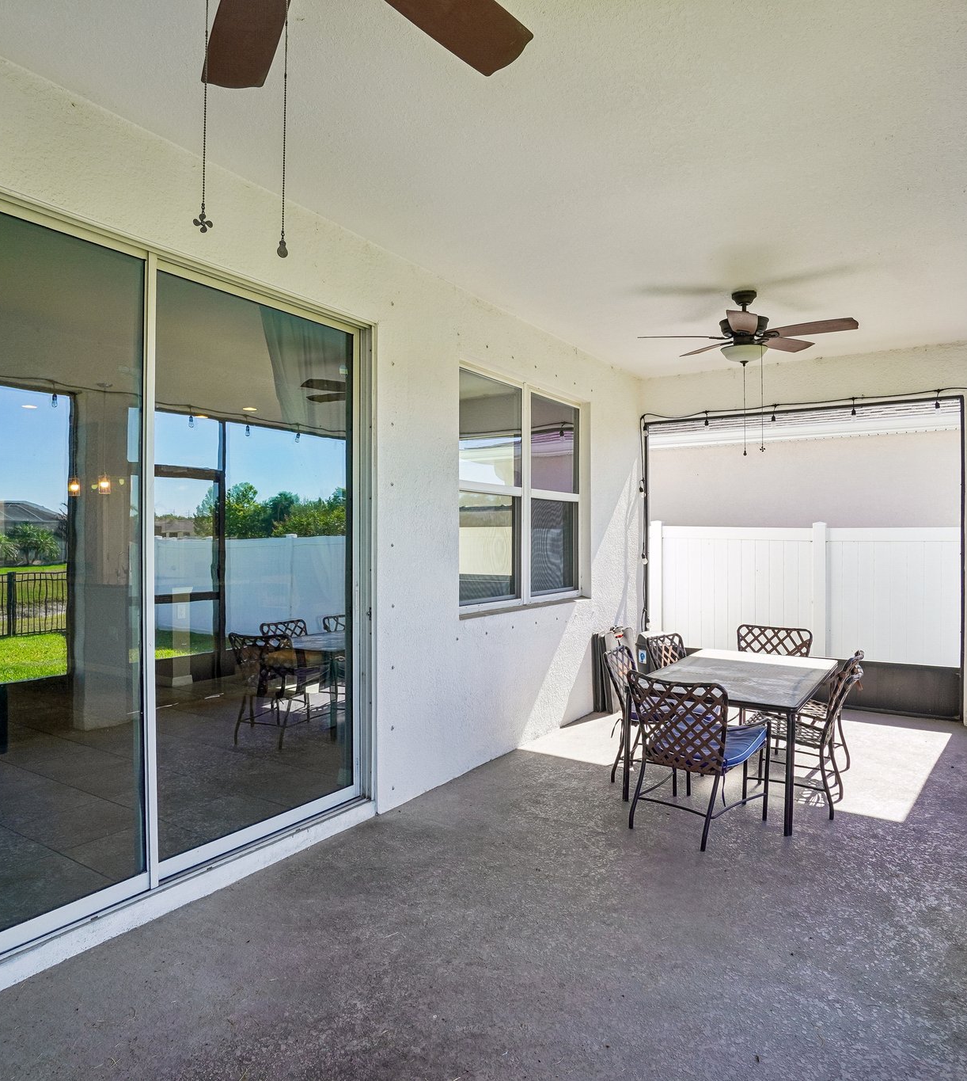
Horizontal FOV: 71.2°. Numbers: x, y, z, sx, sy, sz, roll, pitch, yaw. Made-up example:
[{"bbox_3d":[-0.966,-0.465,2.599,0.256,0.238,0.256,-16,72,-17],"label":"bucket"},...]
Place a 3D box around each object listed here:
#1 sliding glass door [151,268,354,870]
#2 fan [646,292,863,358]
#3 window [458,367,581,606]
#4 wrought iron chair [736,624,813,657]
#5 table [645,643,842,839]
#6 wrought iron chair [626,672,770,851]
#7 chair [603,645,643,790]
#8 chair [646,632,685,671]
[{"bbox_3d":[-0.986,0.119,3.197,0.070,2.460,1.150,0,0,35],"label":"sliding glass door"},{"bbox_3d":[1.670,-1.358,4.309,1.330,0.470,1.330,0,0,35],"label":"fan"},{"bbox_3d":[0.325,-0.333,5.047,0.100,1.620,1.800,0,0,35],"label":"window"},{"bbox_3d":[2.032,1.068,4.854,0.540,0.800,0.620,0,0,40],"label":"wrought iron chair"},{"bbox_3d":[1.626,1.152,4.247,0.900,0.640,1.550,0,0,37],"label":"table"},{"bbox_3d":[1.095,1.077,3.495,0.550,0.800,0.650,0,1,42],"label":"wrought iron chair"},{"bbox_3d":[1.055,1.080,4.148,0.570,0.785,0.470,0,0,32],"label":"chair"},{"bbox_3d":[1.478,1.076,4.694,0.570,0.785,0.470,0,1,42],"label":"chair"}]

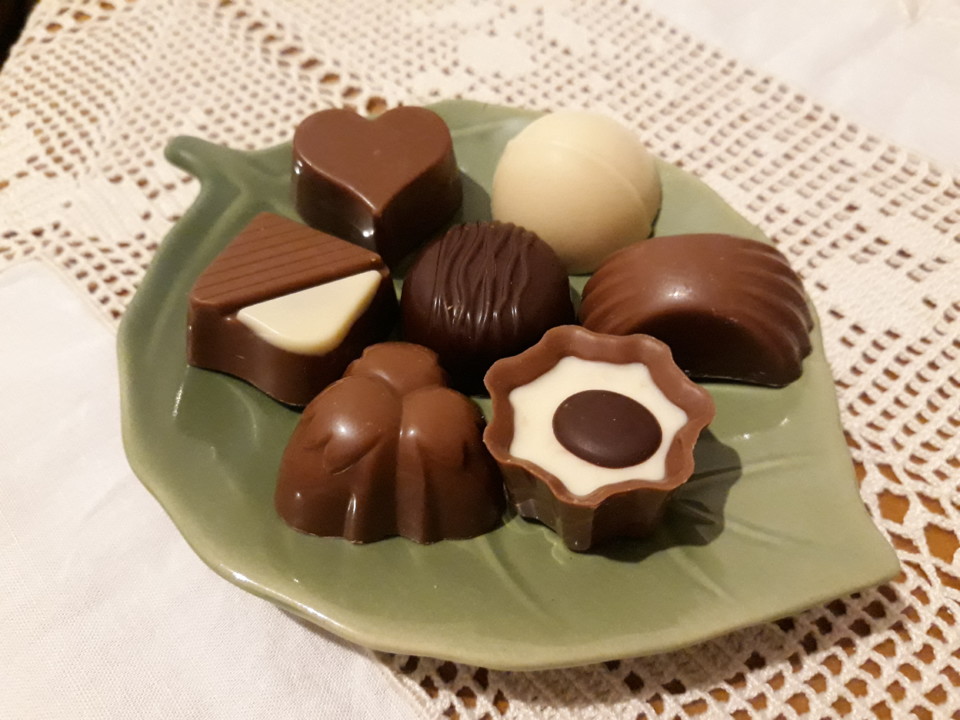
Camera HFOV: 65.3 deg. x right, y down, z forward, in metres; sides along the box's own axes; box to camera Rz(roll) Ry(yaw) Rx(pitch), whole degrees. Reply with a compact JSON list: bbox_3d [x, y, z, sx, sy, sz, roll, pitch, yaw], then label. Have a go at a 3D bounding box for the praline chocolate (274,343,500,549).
[{"bbox_3d":[-0.013,0.007,0.108,0.034,0.019,0.032,0,52,0],"label":"praline chocolate"}]

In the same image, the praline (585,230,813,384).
[{"bbox_3d":[0.037,-0.011,0.125,0.039,0.016,0.025,6,52,5],"label":"praline"}]

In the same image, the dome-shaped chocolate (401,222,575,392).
[{"bbox_3d":[0.001,-0.012,0.125,0.030,0.018,0.030,0,52,0],"label":"dome-shaped chocolate"}]

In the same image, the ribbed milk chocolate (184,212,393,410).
[{"bbox_3d":[-0.031,-0.009,0.123,0.032,0.016,0.033,-8,54,-12],"label":"ribbed milk chocolate"}]

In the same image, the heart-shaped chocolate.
[{"bbox_3d":[-0.019,-0.035,0.142,0.032,0.015,0.033,-6,55,-4],"label":"heart-shaped chocolate"}]

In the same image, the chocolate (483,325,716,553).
[{"bbox_3d":[0.016,0.013,0.105,0.031,0.018,0.031,-5,48,0],"label":"chocolate"}]

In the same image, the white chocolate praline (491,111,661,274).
[{"bbox_3d":[0.019,-0.034,0.139,0.033,0.019,0.033,0,54,0],"label":"white chocolate praline"}]

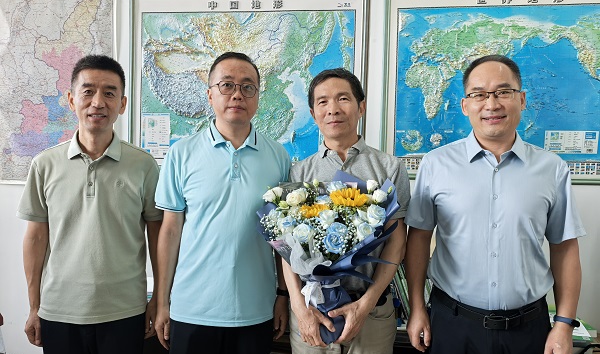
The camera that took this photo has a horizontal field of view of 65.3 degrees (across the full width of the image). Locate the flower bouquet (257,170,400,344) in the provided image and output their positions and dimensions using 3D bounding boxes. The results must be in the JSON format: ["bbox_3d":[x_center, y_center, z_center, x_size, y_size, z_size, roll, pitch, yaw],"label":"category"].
[{"bbox_3d":[0.087,0.244,1.430,0.435,0.535,0.300,2,2,12],"label":"flower bouquet"}]

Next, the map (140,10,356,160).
[{"bbox_3d":[-0.270,-0.433,2.244,1.056,0.719,0.025,2,2,8],"label":"map"}]

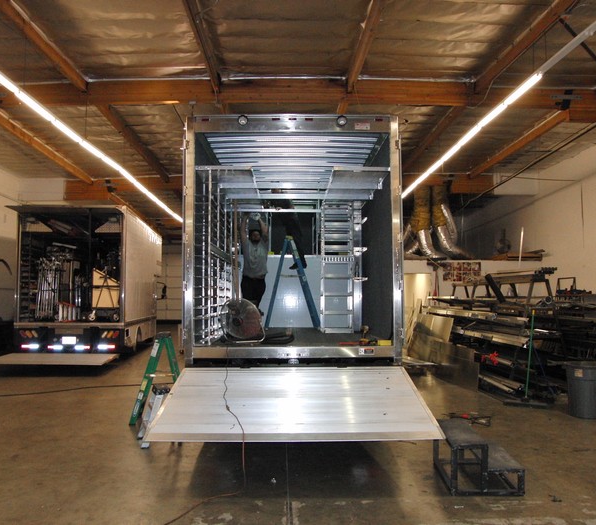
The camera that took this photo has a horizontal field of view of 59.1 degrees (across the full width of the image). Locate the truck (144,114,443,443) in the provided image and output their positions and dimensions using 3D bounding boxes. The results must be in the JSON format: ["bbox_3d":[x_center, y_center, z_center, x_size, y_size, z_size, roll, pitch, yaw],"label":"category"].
[{"bbox_3d":[-0.102,0.359,8.386,2.500,3.675,7.700,0,-4,-1],"label":"truck"}]

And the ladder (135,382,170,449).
[{"bbox_3d":[-1.551,1.731,6.026,0.430,0.626,0.450,1,-4,-24],"label":"ladder"}]

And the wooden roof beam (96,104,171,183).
[{"bbox_3d":[-4.169,-3.032,13.547,0.130,0.280,7.200,0,-4,-2],"label":"wooden roof beam"}]

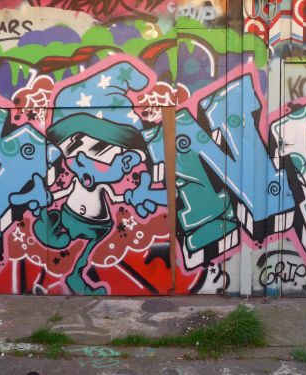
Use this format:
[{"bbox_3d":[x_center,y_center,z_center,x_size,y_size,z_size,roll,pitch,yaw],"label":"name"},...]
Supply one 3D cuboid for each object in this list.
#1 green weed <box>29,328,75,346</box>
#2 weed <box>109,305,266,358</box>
[{"bbox_3d":[-0.710,1.055,2.939,0.285,0.085,0.150,0,3,0],"label":"green weed"},{"bbox_3d":[0.224,0.975,2.885,1.030,0.250,0.340,0,3,0],"label":"weed"}]

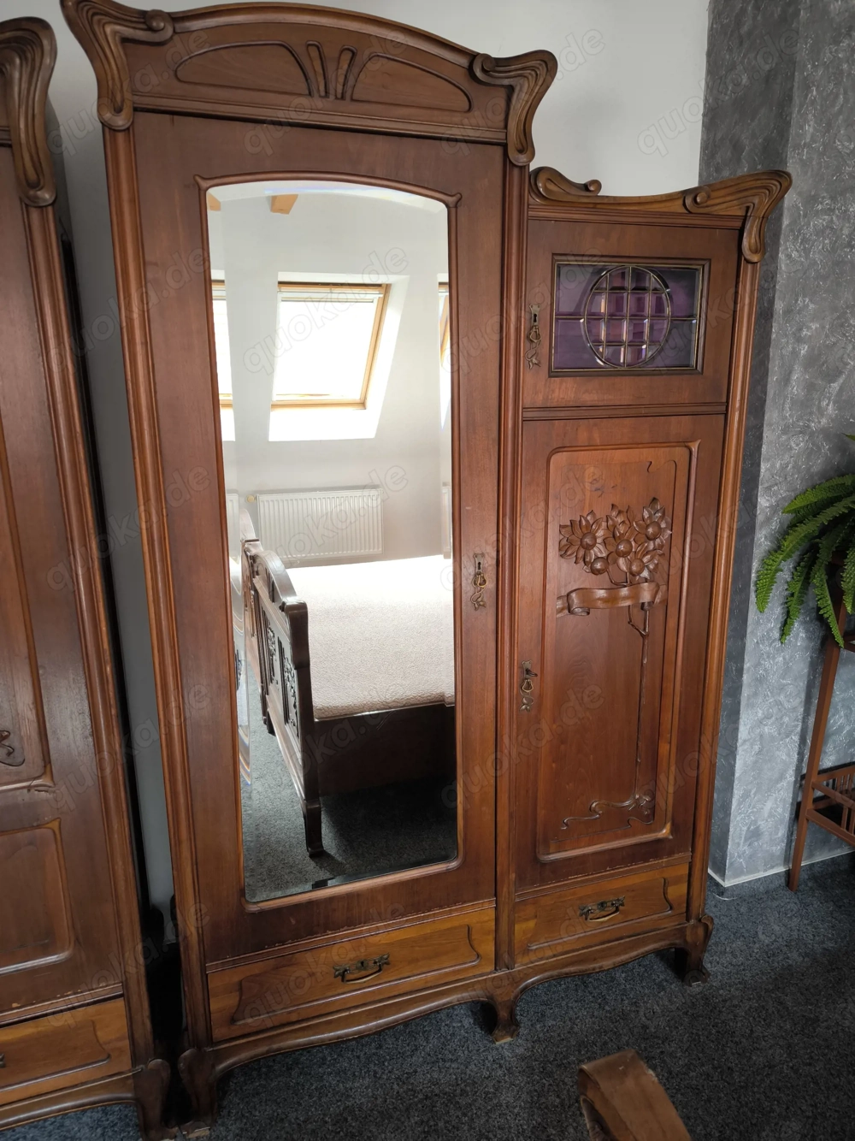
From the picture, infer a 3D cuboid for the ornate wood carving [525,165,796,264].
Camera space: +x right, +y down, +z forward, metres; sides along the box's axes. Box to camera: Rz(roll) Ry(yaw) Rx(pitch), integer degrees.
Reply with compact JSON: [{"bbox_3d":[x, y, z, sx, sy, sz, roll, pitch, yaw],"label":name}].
[{"bbox_3d":[0.478,-0.726,1.603,0.594,0.167,0.070,-5,14,-18],"label":"ornate wood carving"}]

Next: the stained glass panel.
[{"bbox_3d":[0.418,-0.525,1.650,0.351,0.211,0.018,-5,14,-18],"label":"stained glass panel"}]

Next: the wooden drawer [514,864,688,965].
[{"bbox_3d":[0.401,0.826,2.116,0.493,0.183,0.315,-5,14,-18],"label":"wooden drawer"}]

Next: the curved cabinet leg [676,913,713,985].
[{"bbox_3d":[0.715,1.014,2.101,0.076,0.177,0.085,-5,14,-18],"label":"curved cabinet leg"}]

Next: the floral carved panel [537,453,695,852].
[{"bbox_3d":[0.430,0.203,1.819,0.386,0.987,0.035,-5,14,-18],"label":"floral carved panel"}]

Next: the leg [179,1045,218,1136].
[{"bbox_3d":[-0.496,1.116,1.707,0.066,0.191,0.085,-5,14,-18],"label":"leg"}]

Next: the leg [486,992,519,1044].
[{"bbox_3d":[0.185,1.095,1.945,0.060,0.105,0.070,-5,14,-18],"label":"leg"}]

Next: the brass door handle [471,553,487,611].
[{"bbox_3d":[0.114,0.025,1.658,0.037,0.124,0.025,-5,14,-18],"label":"brass door handle"}]

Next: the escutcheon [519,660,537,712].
[{"bbox_3d":[0.229,0.259,1.751,0.037,0.124,0.030,-5,14,-18],"label":"escutcheon"}]

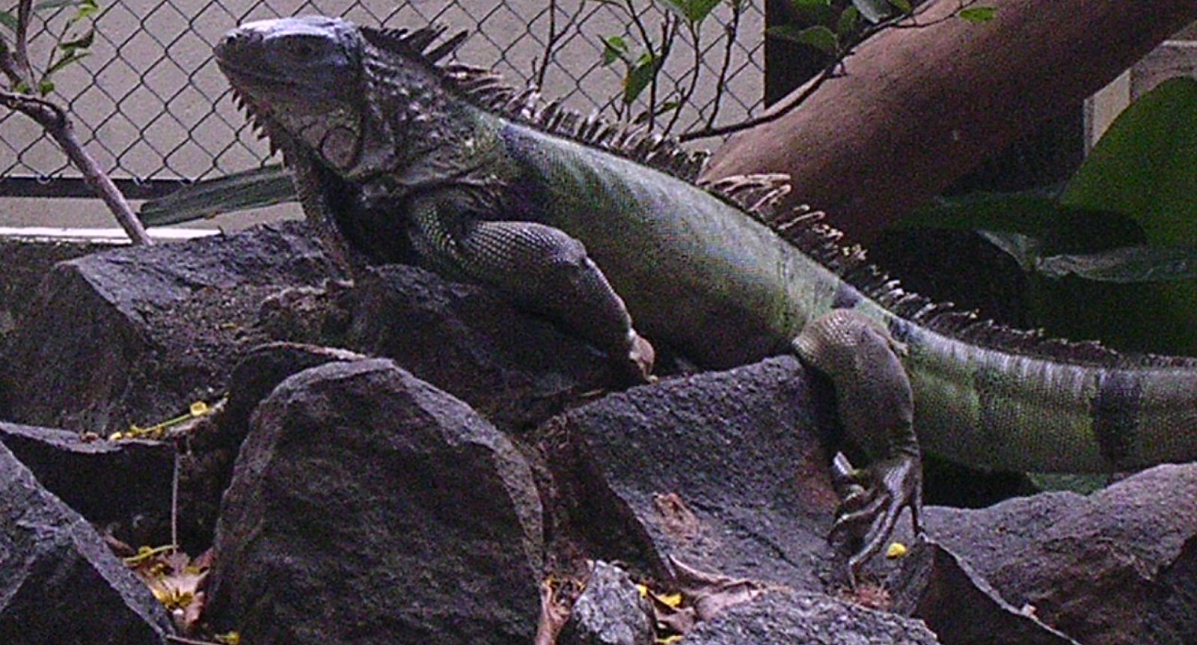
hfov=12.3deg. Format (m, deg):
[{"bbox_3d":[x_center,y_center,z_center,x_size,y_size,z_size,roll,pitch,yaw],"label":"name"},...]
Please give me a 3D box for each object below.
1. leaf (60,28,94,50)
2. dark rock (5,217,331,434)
[{"bbox_3d":[-0.389,-0.212,4.150,0.027,0.018,0.024,0,7,0],"label":"leaf"},{"bbox_3d":[-0.293,0.003,3.800,0.230,0.150,0.200,0,7,0],"label":"dark rock"}]

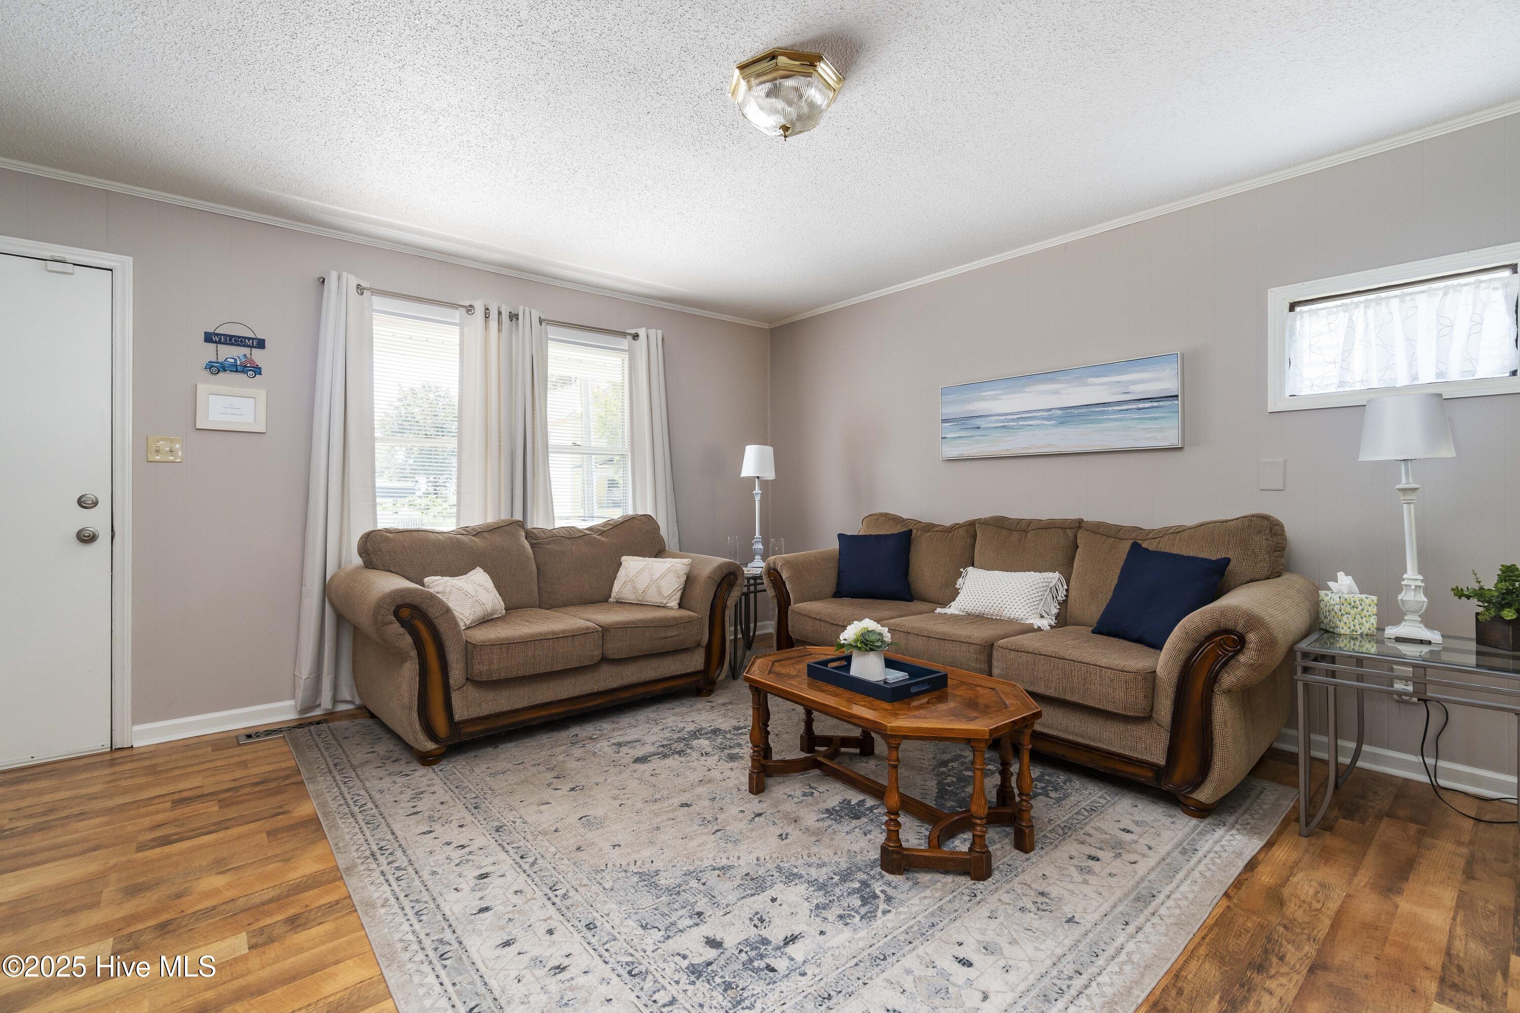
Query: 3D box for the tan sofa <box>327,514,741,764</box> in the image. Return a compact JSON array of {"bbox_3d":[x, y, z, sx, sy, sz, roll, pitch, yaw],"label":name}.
[{"bbox_3d":[-1.106,0.540,3.362,1.865,0.985,0.920,-1,1,-40],"label":"tan sofa"}]

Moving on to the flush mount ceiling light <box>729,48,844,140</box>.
[{"bbox_3d":[0.087,-1.276,2.065,0.350,0.167,0.350,0,1,-10],"label":"flush mount ceiling light"}]

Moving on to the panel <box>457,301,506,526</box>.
[{"bbox_3d":[-1.563,-0.069,3.570,0.275,2.135,0.125,-1,1,-40],"label":"panel"}]

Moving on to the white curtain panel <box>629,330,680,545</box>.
[{"bbox_3d":[-0.695,-0.080,4.298,0.435,2.135,0.125,-1,1,-40],"label":"white curtain panel"}]

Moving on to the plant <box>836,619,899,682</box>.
[{"bbox_3d":[0.386,0.506,2.258,0.215,0.213,0.185,0,1,20],"label":"plant"}]

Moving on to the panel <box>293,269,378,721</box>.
[{"bbox_3d":[-2.092,-0.062,3.126,0.328,2.135,0.125,-1,1,-40],"label":"panel"}]

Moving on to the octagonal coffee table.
[{"bbox_3d":[0.427,0.837,2.286,0.680,0.425,1.055,-1,1,-40],"label":"octagonal coffee table"}]

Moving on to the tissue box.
[{"bbox_3d":[2.095,0.376,2.261,0.118,0.138,0.112,0,1,10],"label":"tissue box"}]

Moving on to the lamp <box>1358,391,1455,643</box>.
[{"bbox_3d":[2.205,0.030,2.151,0.225,0.832,0.225,-1,1,-44],"label":"lamp"}]

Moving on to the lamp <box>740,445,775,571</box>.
[{"bbox_3d":[-0.016,-0.005,4.290,0.225,0.835,0.225,0,1,0],"label":"lamp"}]

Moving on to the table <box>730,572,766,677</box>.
[{"bbox_3d":[-0.110,0.718,4.112,0.550,0.605,0.550,-1,1,-42],"label":"table"}]

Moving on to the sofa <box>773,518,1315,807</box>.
[{"bbox_3d":[1.183,0.540,3.167,0.930,0.990,2.365,-1,1,-41],"label":"sofa"}]

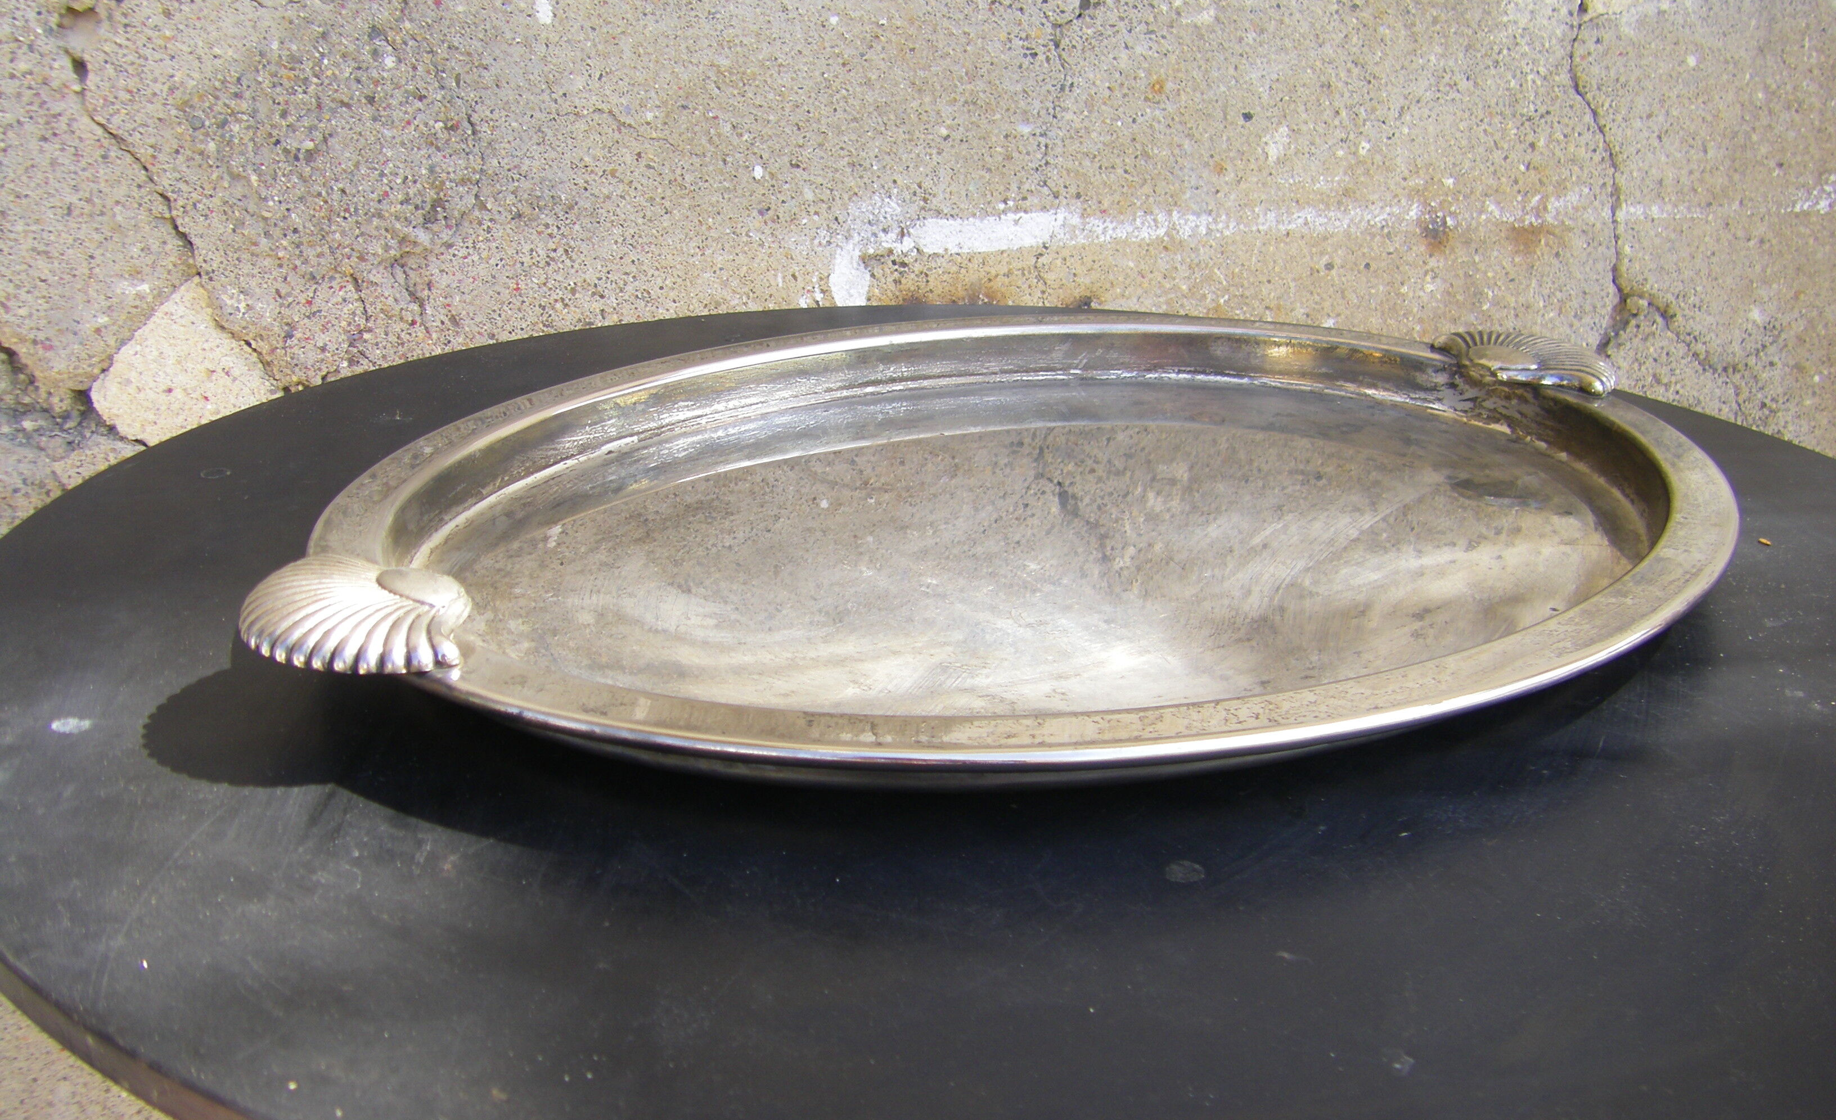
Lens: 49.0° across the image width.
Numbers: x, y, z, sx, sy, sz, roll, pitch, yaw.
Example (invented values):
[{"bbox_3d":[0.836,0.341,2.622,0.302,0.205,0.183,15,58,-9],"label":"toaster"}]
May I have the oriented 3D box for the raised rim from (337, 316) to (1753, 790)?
[{"bbox_3d":[0.040,-0.016,0.581,0.424,0.022,0.338,-13,25,-32],"label":"raised rim"}]

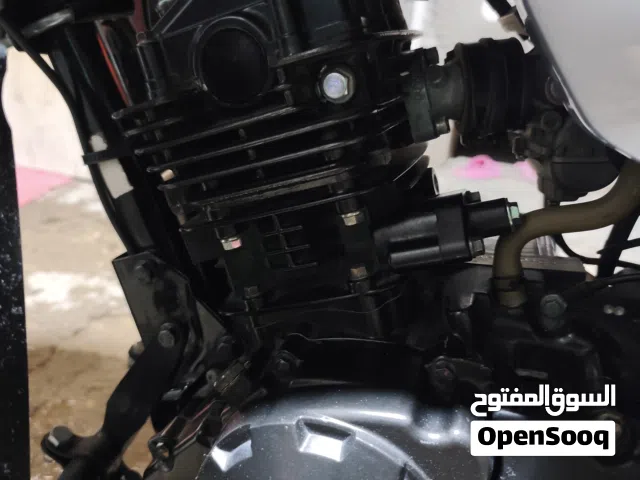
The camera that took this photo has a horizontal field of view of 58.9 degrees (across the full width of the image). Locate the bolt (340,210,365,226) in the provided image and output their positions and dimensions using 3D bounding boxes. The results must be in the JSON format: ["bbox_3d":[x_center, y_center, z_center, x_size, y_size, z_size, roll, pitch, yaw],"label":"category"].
[{"bbox_3d":[0.020,-0.013,0.350,0.015,0.009,0.015,-9,17,16],"label":"bolt"}]

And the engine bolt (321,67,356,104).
[{"bbox_3d":[0.010,-0.093,0.342,0.021,0.021,0.012,-9,17,16],"label":"engine bolt"}]

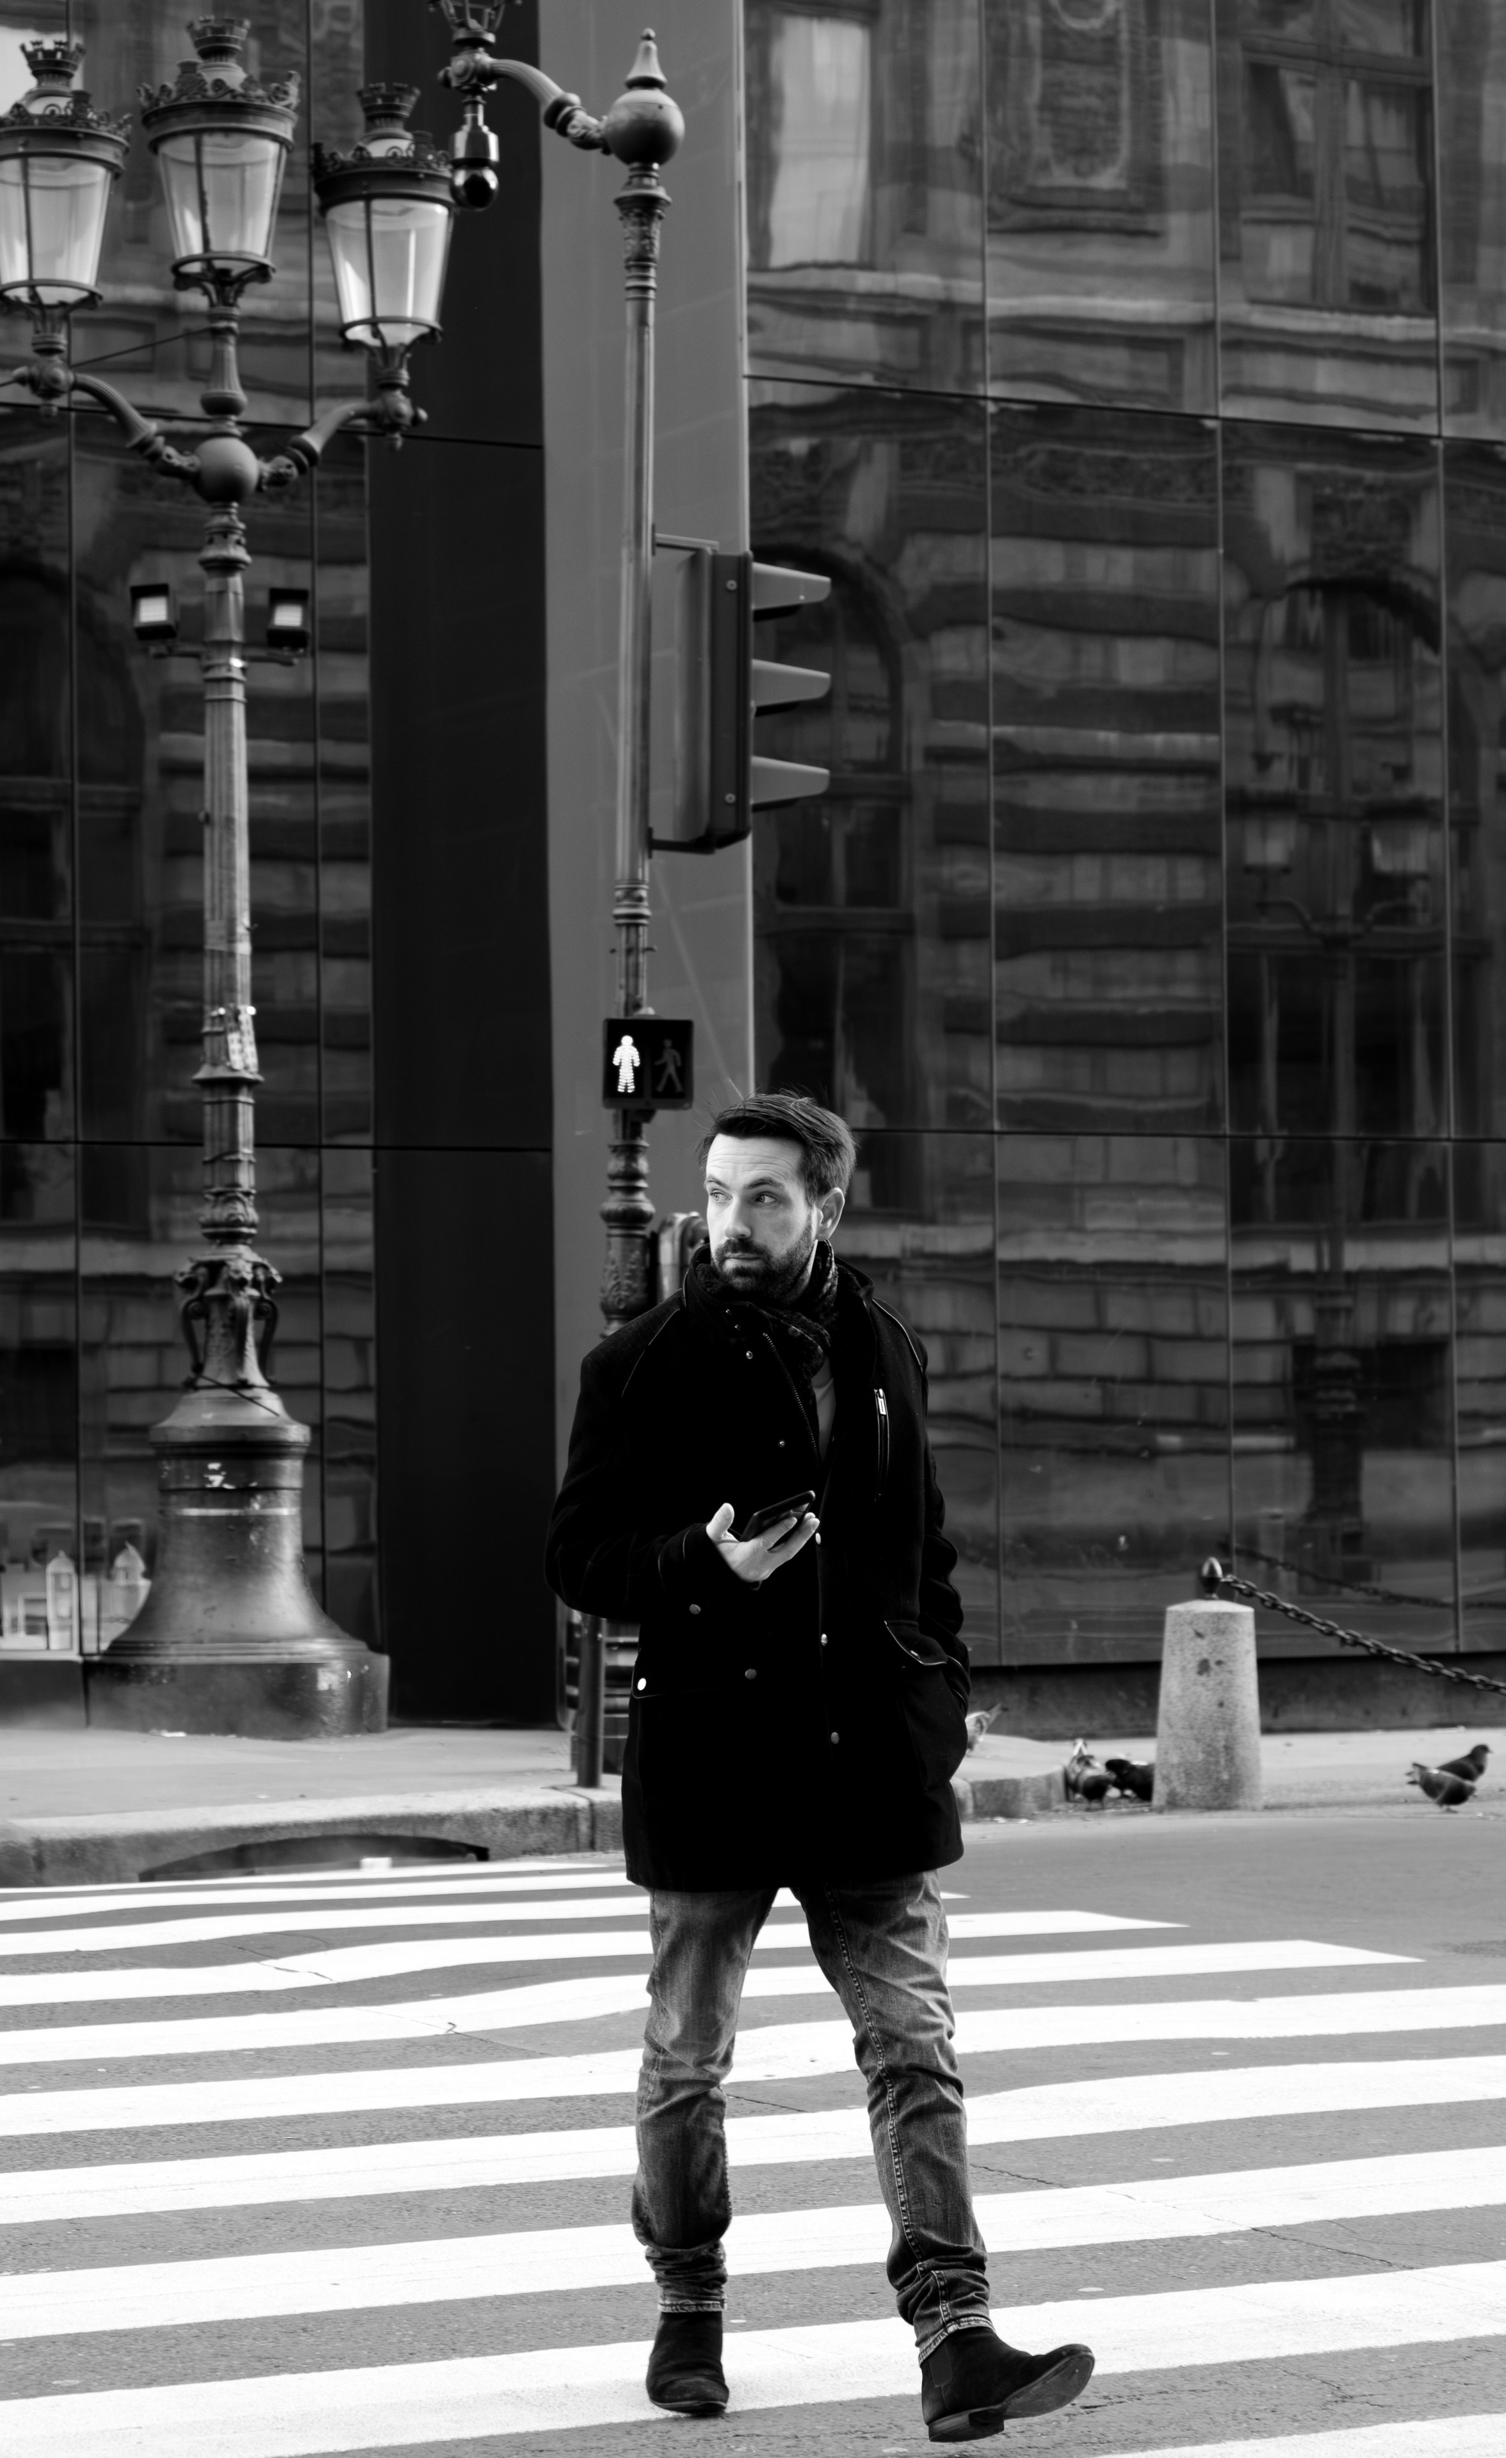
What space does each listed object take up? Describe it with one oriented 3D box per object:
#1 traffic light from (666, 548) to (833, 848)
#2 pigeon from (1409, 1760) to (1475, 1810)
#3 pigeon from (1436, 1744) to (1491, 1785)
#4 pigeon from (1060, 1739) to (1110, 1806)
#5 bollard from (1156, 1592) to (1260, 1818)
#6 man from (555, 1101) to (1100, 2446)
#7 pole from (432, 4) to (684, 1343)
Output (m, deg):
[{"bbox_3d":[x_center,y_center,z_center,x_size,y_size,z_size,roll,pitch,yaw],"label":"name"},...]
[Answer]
[{"bbox_3d":[-0.019,-1.716,15.550,0.470,0.950,0.310,1,-2,-25],"label":"traffic light"},{"bbox_3d":[2.239,1.802,15.502,0.230,0.165,0.120,-1,-2,20],"label":"pigeon"},{"bbox_3d":[2.297,1.792,15.753,0.290,0.190,0.120,-1,-2,3],"label":"pigeon"},{"bbox_3d":[1.087,1.782,15.603,0.130,0.205,0.240,0,-2,-20],"label":"pigeon"},{"bbox_3d":[1.483,1.531,15.611,0.345,0.720,0.345,0,-2,0],"label":"bollard"},{"bbox_3d":[0.068,0.722,6.487,0.660,1.790,0.520,0,-2,-14],"label":"man"},{"bbox_3d":[-0.685,-1.518,15.498,0.900,6.500,0.520,1,-2,-24],"label":"pole"}]

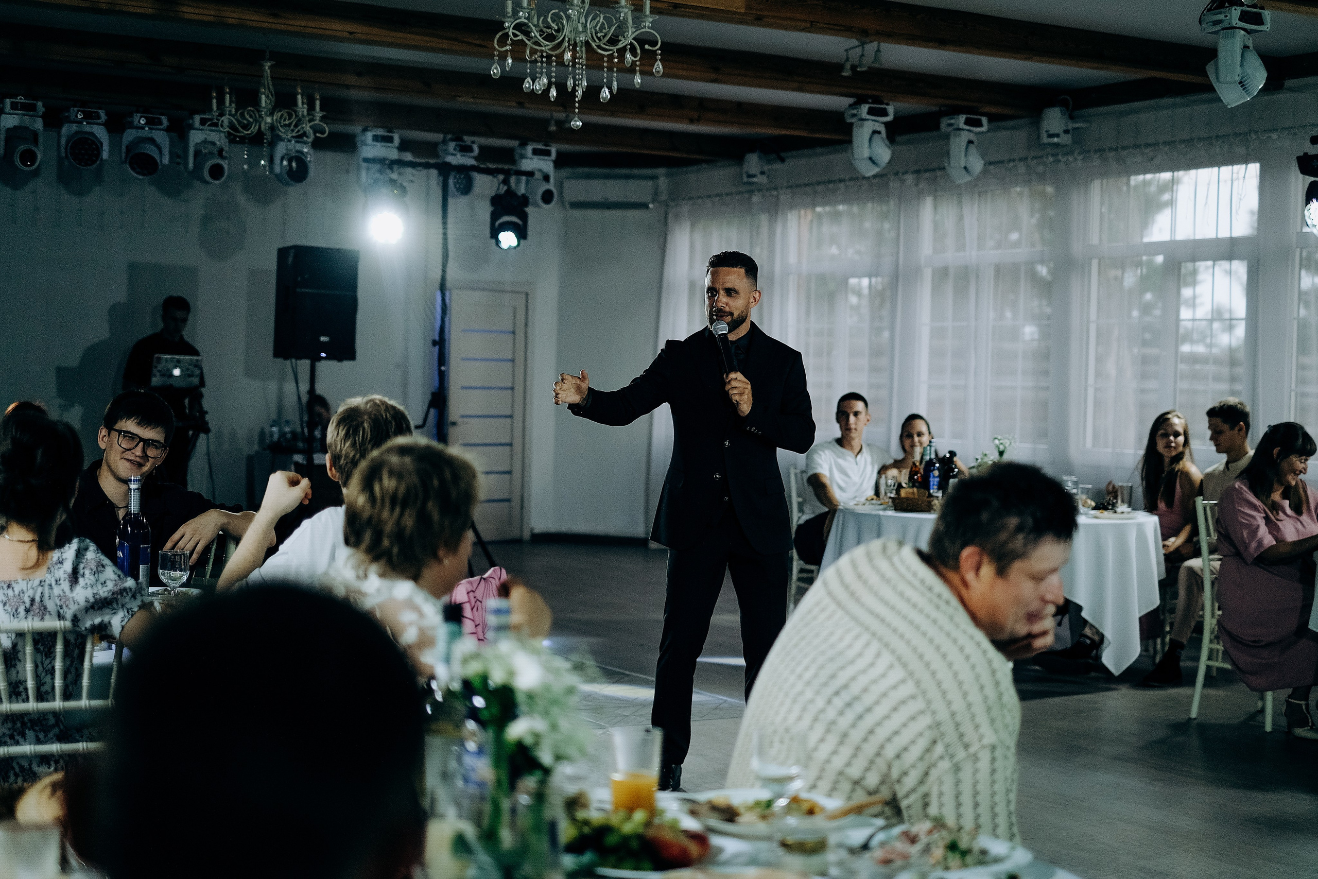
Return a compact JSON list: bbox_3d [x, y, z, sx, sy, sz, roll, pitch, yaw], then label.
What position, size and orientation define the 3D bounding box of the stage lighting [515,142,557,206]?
[{"bbox_3d":[-0.818,-1.758,12.900,0.265,0.405,0.260,0,3,-36],"label":"stage lighting"}]

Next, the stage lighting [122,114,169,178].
[{"bbox_3d":[-3.135,-1.788,11.850,0.275,0.390,0.250,2,2,0],"label":"stage lighting"}]

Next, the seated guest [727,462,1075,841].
[{"bbox_3d":[0.445,0.684,3.248,0.740,1.280,0.520,1,2,-20],"label":"seated guest"}]

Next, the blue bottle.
[{"bbox_3d":[-1.319,0.271,4.870,0.086,0.345,0.086,2,2,0],"label":"blue bottle"}]

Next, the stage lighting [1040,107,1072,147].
[{"bbox_3d":[2.360,-1.863,11.536,0.180,0.230,0.180,0,2,-31],"label":"stage lighting"}]

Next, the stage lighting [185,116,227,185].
[{"bbox_3d":[-3.088,-1.976,13.238,0.260,0.460,0.260,0,3,-35],"label":"stage lighting"}]

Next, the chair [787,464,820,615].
[{"bbox_3d":[0.926,0.626,9.880,0.410,0.920,0.430,1,2,-18],"label":"chair"}]

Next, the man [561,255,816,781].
[{"bbox_3d":[0.084,0.272,6.470,0.880,1.810,0.500,2,2,13],"label":"man"}]

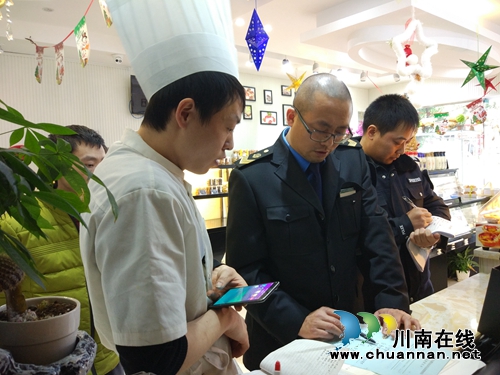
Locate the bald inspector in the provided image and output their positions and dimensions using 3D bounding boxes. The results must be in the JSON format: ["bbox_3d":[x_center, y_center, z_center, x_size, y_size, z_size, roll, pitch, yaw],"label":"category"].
[{"bbox_3d":[0.211,0.505,1.236,0.550,1.660,0.530,-4,5,-25],"label":"bald inspector"}]

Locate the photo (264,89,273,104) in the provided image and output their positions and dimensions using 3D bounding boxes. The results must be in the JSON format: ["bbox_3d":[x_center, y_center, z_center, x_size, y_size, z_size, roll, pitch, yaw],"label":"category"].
[{"bbox_3d":[0.261,-1.271,5.700,0.153,0.197,0.020,-5,5,-37],"label":"photo"}]

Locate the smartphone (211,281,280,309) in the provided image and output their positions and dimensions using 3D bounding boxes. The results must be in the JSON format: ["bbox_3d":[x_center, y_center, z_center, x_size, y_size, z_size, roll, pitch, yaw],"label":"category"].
[{"bbox_3d":[-0.011,0.230,0.860,0.151,0.008,0.076,-19,6,35],"label":"smartphone"}]

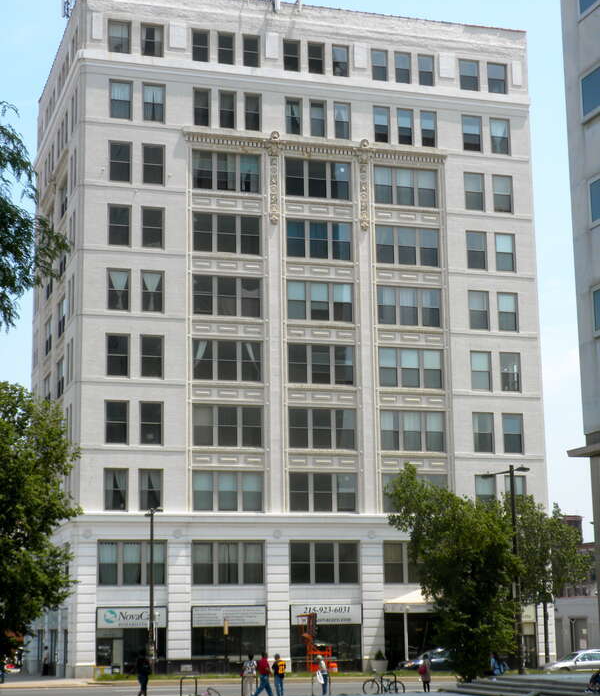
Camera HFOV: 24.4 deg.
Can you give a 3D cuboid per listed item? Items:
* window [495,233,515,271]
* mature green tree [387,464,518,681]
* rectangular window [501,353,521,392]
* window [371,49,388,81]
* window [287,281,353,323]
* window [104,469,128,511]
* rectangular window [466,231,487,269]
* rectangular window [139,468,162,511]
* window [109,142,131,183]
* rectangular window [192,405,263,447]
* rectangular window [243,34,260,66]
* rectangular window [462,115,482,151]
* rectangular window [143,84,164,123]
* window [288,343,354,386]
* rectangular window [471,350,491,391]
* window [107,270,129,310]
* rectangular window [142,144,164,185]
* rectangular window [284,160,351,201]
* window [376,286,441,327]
[{"bbox_3d":[13.492,-6.241,91.177,1.416,2.549,0.200,3,-12,-17],"label":"window"},{"bbox_3d":[5.756,8.435,52.004,5.100,8.142,4.947,-1,-11,0],"label":"mature green tree"},{"bbox_3d":[13.612,1.607,89.643,1.458,2.577,0.200,3,-12,-17],"label":"rectangular window"},{"bbox_3d":[5.293,-18.760,92.259,1.127,2.179,0.200,3,-11,-17],"label":"window"},{"bbox_3d":[1.251,-2.741,83.226,4.187,2.448,0.200,3,-12,-17],"label":"window"},{"bbox_3d":[-10.814,8.372,81.726,1.418,2.448,0.200,3,-11,-17],"label":"window"},{"bbox_3d":[11.154,-6.083,87.246,1.372,2.449,0.200,3,-11,-17],"label":"rectangular window"},{"bbox_3d":[-8.390,8.012,78.203,1.378,2.349,0.200,3,-11,-17],"label":"rectangular window"},{"bbox_3d":[-10.731,-11.139,83.221,1.335,2.534,0.150,3,-12,-17],"label":"window"},{"bbox_3d":[-4.142,4.530,80.069,4.210,2.431,0.200,3,-12,-17],"label":"rectangular window"},{"bbox_3d":[-3.010,-18.667,87.225,1.056,2.082,0.150,3,-12,-17],"label":"rectangular window"},{"bbox_3d":[11.005,-13.624,88.478,1.327,2.368,0.200,3,-12,-17],"label":"rectangular window"},{"bbox_3d":[-9.133,-15.309,86.924,1.409,2.557,0.200,3,-11,-17],"label":"rectangular window"},{"bbox_3d":[1.371,1.066,85.922,4.391,2.533,0.200,3,-12,-17],"label":"window"},{"bbox_3d":[11.173,1.475,85.485,1.393,2.445,0.200,3,-12,-17],"label":"rectangular window"},{"bbox_3d":[-10.414,-3.306,79.684,1.386,2.487,0.200,3,-12,-17],"label":"window"},{"bbox_3d":[-8.489,-10.621,80.455,1.315,2.305,0.220,3,-12,-17],"label":"rectangular window"},{"bbox_3d":[1.151,-10.822,89.362,4.422,2.533,0.200,3,-11,-17],"label":"rectangular window"},{"bbox_3d":[7.029,-2.605,88.892,4.410,2.537,0.250,3,-12,-17],"label":"window"}]

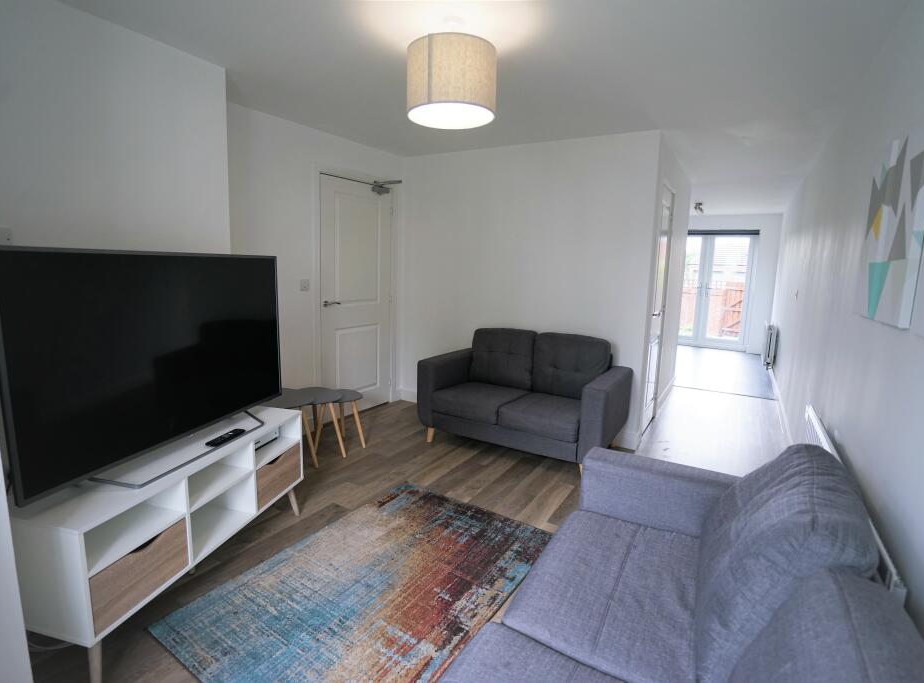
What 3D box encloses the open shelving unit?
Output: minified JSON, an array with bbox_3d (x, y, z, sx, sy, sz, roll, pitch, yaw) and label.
[{"bbox_3d":[-1.141,0.713,1.889,0.390,0.563,1.124,3,9,12],"label":"open shelving unit"}]

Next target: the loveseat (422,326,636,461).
[{"bbox_3d":[0.457,0.377,3.347,1.356,0.860,0.789,7,10,31],"label":"loveseat"}]

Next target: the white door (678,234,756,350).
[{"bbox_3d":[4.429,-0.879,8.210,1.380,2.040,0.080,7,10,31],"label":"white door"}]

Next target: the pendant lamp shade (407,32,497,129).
[{"bbox_3d":[-0.040,-1.038,1.860,0.360,0.240,0.360,2,9,0],"label":"pendant lamp shade"}]

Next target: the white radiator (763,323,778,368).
[{"bbox_3d":[4.412,-0.003,6.566,0.100,0.580,1.000,7,10,31],"label":"white radiator"}]

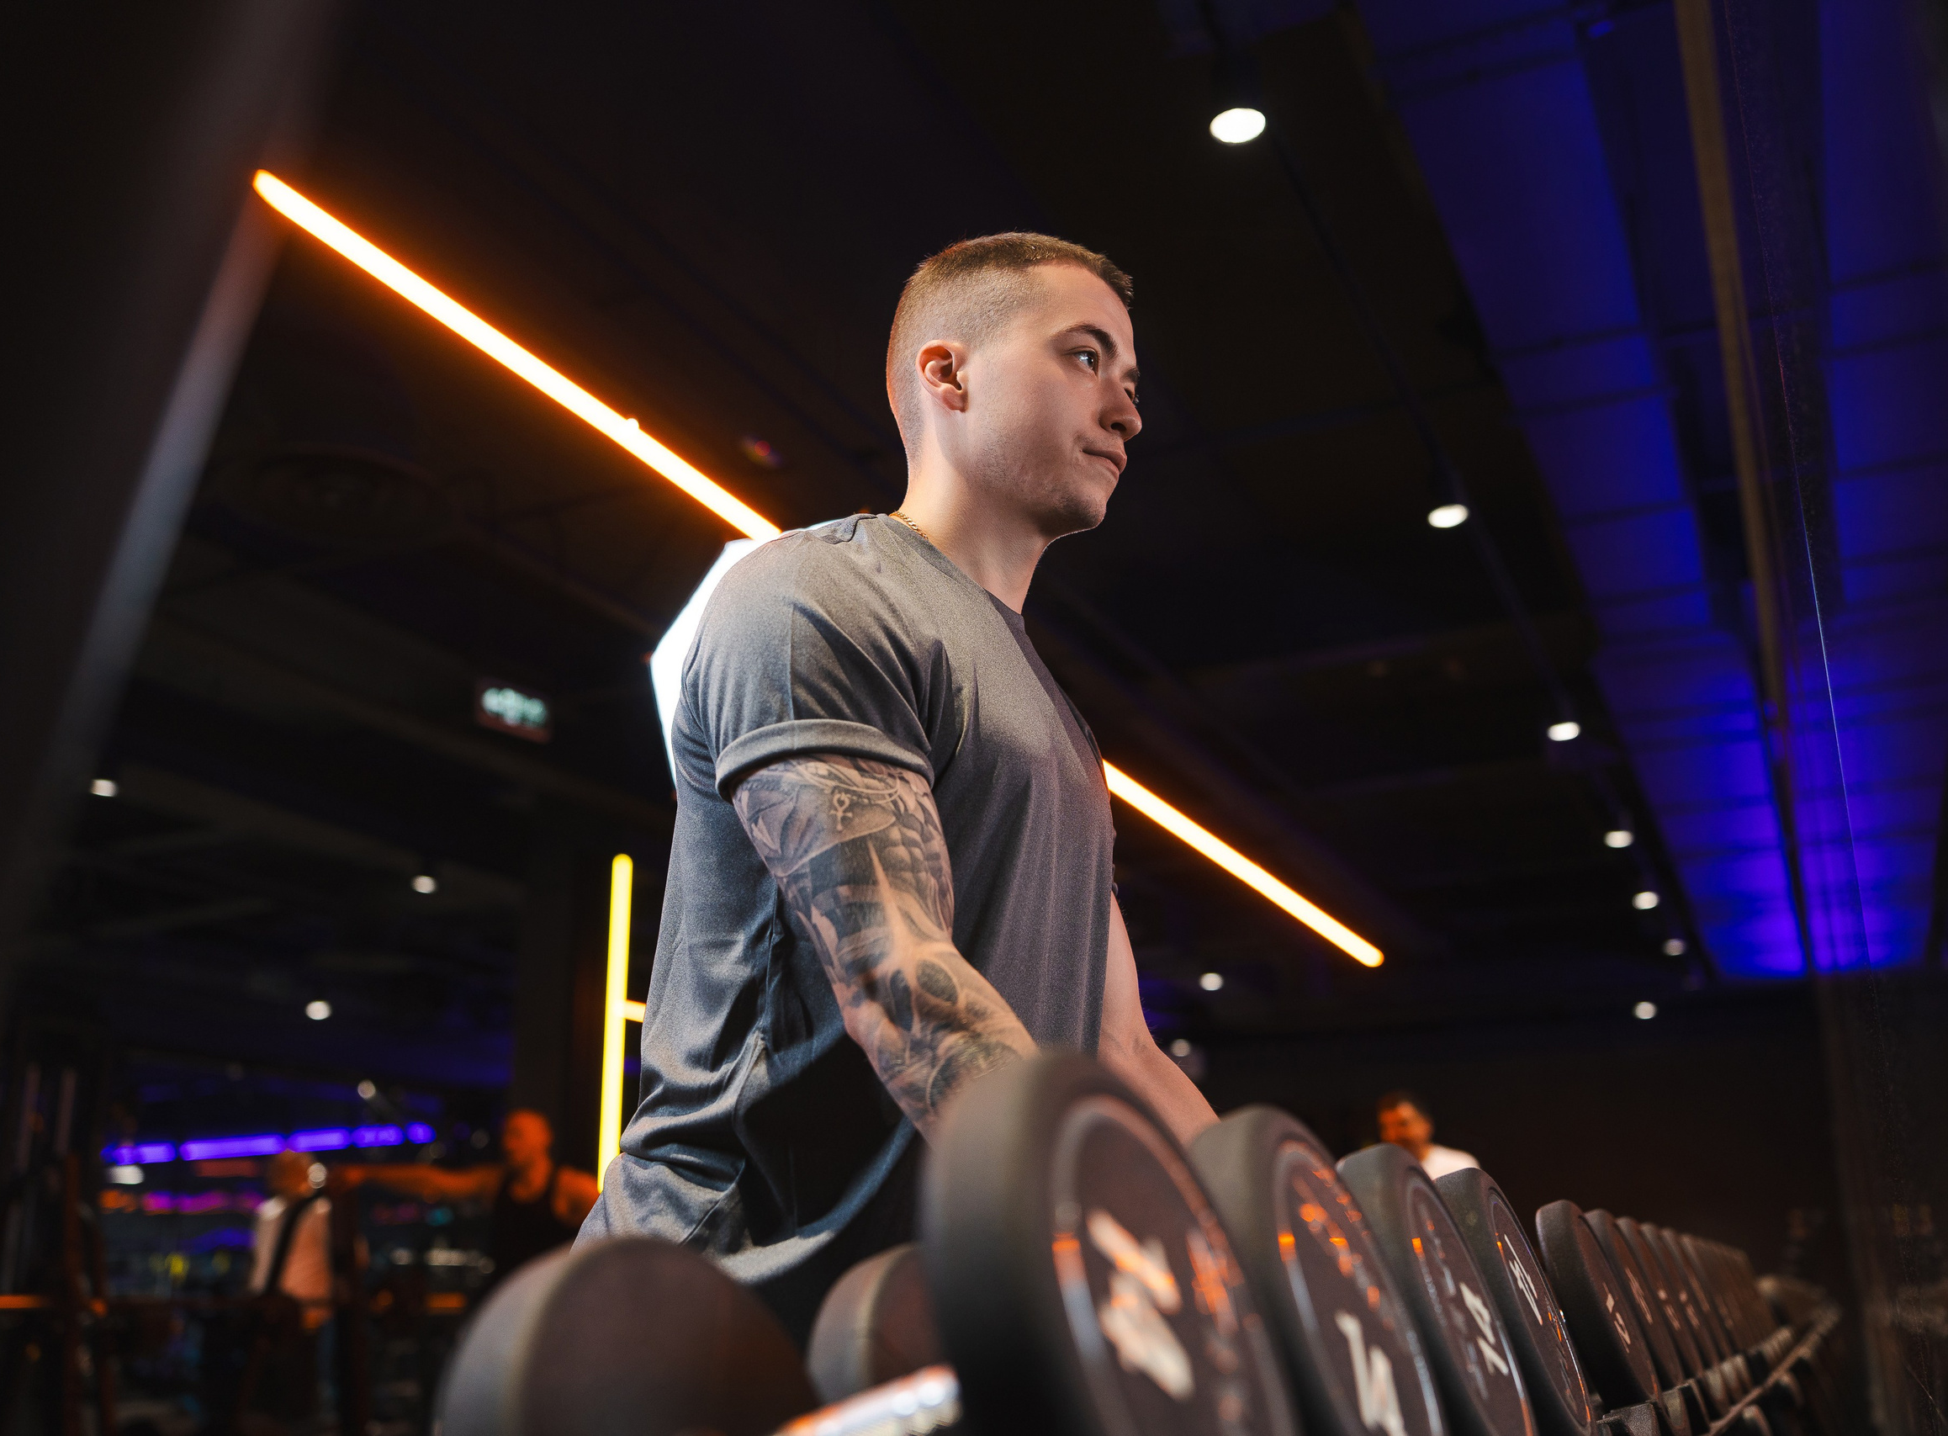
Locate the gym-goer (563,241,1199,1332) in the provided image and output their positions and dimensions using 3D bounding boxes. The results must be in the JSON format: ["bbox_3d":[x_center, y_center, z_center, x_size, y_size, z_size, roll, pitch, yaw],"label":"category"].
[{"bbox_3d":[-0.049,0.457,1.098,0.540,1.710,0.560,-9,-21,25],"label":"gym-goer"}]

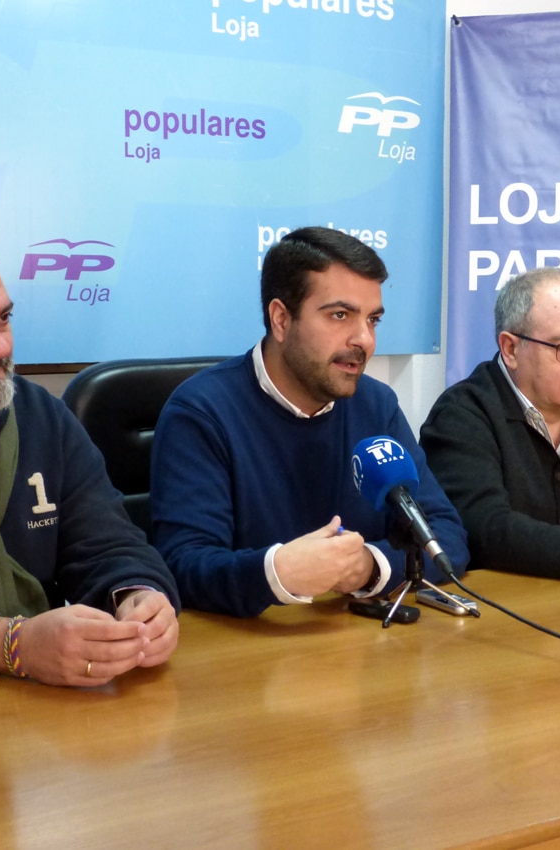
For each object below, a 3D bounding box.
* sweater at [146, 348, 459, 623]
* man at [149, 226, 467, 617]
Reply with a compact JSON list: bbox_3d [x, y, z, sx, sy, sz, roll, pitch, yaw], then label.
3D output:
[{"bbox_3d":[0.011,0.179,2.115,0.520,0.592,0.405,-3,6,-31],"label":"sweater"},{"bbox_3d":[0.059,0.347,2.050,0.530,1.288,0.650,-3,6,-31],"label":"man"}]

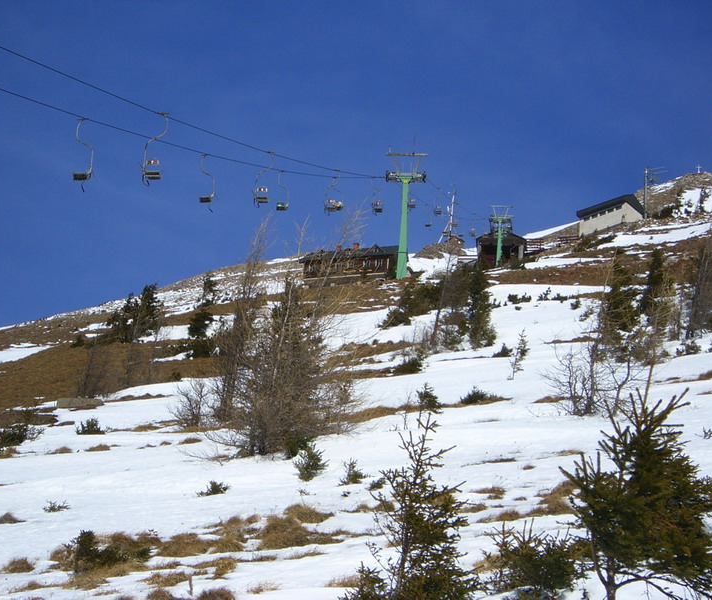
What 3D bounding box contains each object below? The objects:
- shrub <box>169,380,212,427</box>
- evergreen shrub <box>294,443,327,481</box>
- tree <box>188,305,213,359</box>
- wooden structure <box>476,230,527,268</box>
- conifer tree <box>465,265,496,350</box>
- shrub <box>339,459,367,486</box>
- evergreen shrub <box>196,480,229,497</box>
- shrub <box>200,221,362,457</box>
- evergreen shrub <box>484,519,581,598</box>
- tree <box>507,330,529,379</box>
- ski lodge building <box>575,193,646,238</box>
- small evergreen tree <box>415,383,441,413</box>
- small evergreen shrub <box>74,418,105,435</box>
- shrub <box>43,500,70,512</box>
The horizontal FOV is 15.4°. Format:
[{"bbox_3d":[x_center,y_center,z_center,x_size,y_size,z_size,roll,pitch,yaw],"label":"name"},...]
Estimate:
[{"bbox_3d":[-3.684,2.318,59.000,0.941,1.159,0.847,2,-15,0],"label":"shrub"},{"bbox_3d":[-0.674,2.391,39.000,0.474,0.582,0.450,2,-15,0],"label":"evergreen shrub"},{"bbox_3d":[-6.782,1.378,115.000,1.200,2.300,1.200,2,-16,0],"label":"tree"},{"bbox_3d":[20.634,-7.130,373.000,7.000,5.000,6.500,1,-16,4],"label":"wooden structure"},{"bbox_3d":[4.159,0.217,88.000,1.069,2.905,1.015,2,-15,0],"label":"conifer tree"},{"bbox_3d":[-0.059,2.882,44.000,0.470,0.440,0.450,2,-16,0],"label":"shrub"},{"bbox_3d":[-2.070,2.719,38.000,0.462,0.239,0.378,2,-15,0],"label":"evergreen shrub"},{"bbox_3d":[-1.559,0.876,57.000,3.400,5.100,3.200,2,-16,0],"label":"shrub"},{"bbox_3d":[1.754,2.557,26.000,1.000,0.720,0.950,2,-16,0],"label":"evergreen shrub"},{"bbox_3d":[4.230,1.427,69.000,0.576,1.410,0.519,2,-15,0],"label":"tree"},{"bbox_3d":[37.840,-12.533,392.000,4.300,3.800,10.300,15,-21,-38],"label":"ski lodge building"},{"bbox_3d":[1.790,2.444,66.000,0.650,0.750,0.650,2,-16,0],"label":"small evergreen tree"},{"bbox_3d":[-5.968,2.833,59.000,0.672,0.371,0.605,2,-15,0],"label":"small evergreen shrub"},{"bbox_3d":[-4.206,2.900,37.000,0.393,0.174,0.326,2,-15,0],"label":"shrub"}]

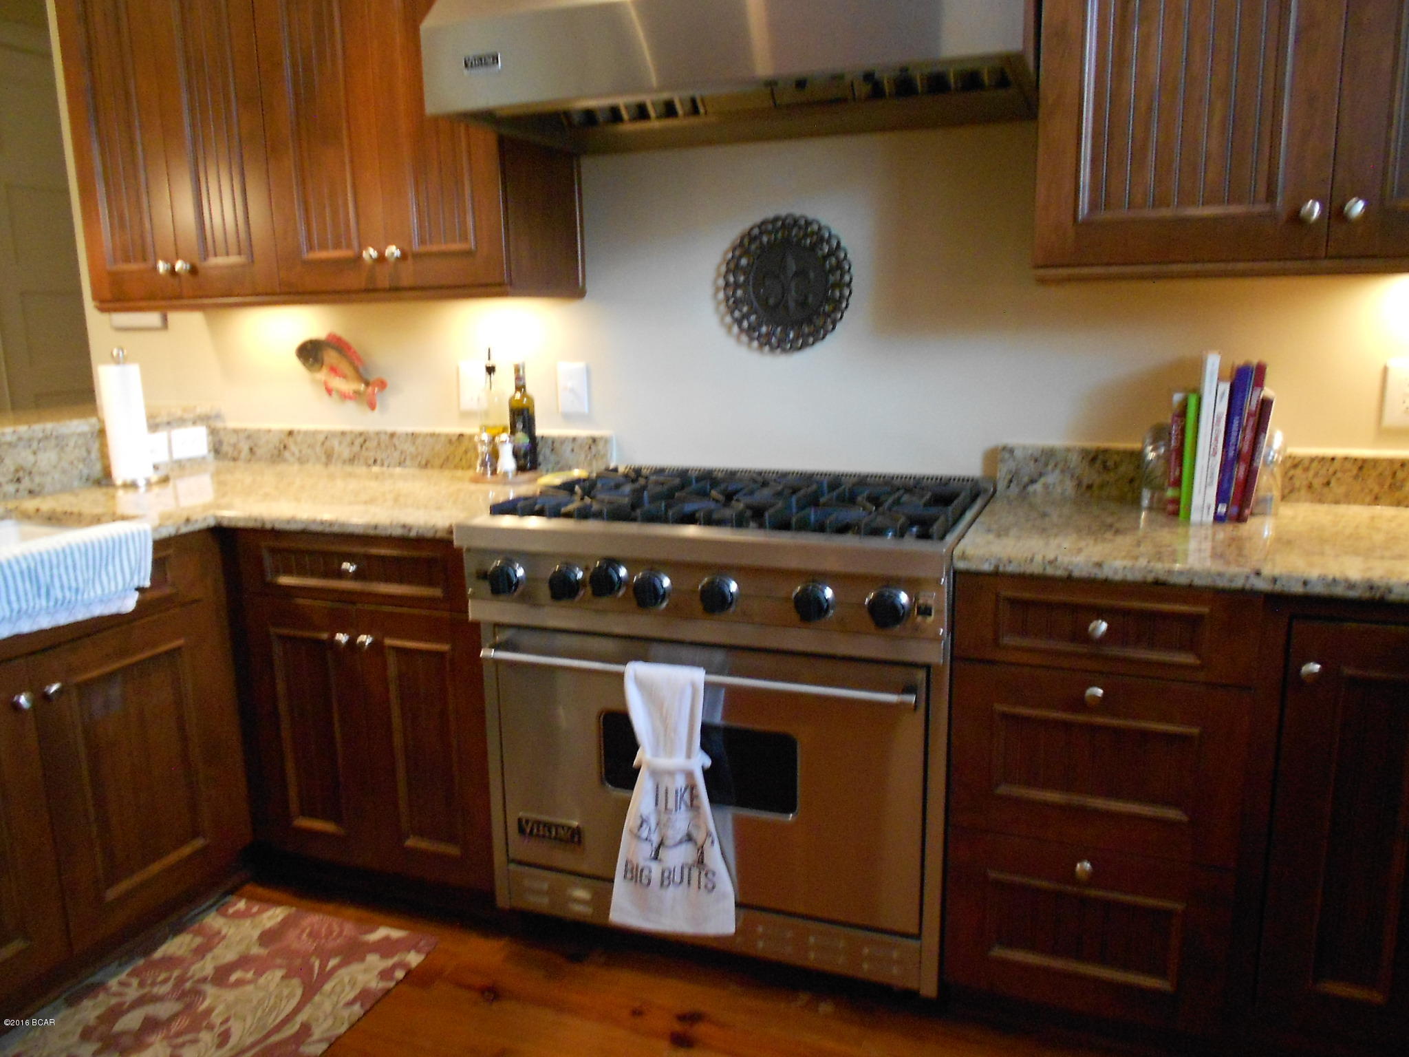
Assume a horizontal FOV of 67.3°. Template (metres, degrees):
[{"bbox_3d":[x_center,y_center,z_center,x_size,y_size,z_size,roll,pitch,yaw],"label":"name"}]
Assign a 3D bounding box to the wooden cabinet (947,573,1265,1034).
[{"bbox_3d":[0.738,0.387,2.011,0.448,0.751,0.660,3,12,21],"label":"wooden cabinet"}]

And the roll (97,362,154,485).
[{"bbox_3d":[-1.422,-0.258,2.608,0.096,0.284,0.096,-1,11,0],"label":"roll"}]

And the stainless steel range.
[{"bbox_3d":[0.090,0.372,2.231,0.908,0.910,0.730,3,12,21],"label":"stainless steel range"}]

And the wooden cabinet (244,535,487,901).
[{"bbox_3d":[-0.614,0.313,2.519,0.605,0.751,0.660,3,12,21],"label":"wooden cabinet"}]

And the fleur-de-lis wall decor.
[{"bbox_3d":[0.190,-0.558,2.410,0.302,0.305,0.022,3,12,21],"label":"fleur-de-lis wall decor"}]

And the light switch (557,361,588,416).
[{"bbox_3d":[-0.331,-0.353,2.664,0.077,0.122,0.012,3,12,21],"label":"light switch"}]

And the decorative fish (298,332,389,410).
[{"bbox_3d":[-0.999,-0.433,2.889,0.305,0.175,0.040,23,18,15],"label":"decorative fish"}]

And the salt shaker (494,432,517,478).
[{"bbox_3d":[-0.493,-0.186,2.637,0.047,0.102,0.047,3,12,21],"label":"salt shaker"}]

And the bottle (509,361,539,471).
[{"bbox_3d":[-0.461,-0.280,2.674,0.065,0.272,0.065,-1,11,0],"label":"bottle"}]

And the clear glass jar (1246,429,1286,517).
[{"bbox_3d":[1.044,-0.112,2.003,0.087,0.165,0.087,3,12,21],"label":"clear glass jar"}]

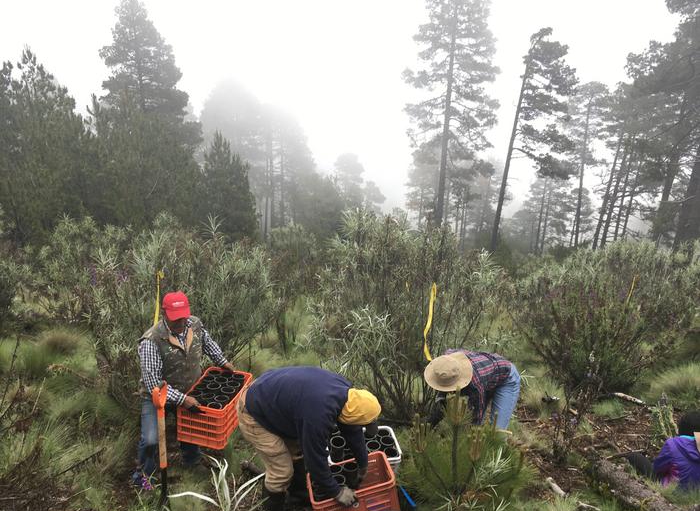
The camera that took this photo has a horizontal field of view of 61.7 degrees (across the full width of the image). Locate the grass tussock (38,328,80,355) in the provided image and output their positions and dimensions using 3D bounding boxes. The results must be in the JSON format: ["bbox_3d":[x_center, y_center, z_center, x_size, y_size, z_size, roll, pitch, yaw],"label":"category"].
[{"bbox_3d":[-3.430,1.035,6.900,0.580,0.380,0.550,-8,22,-27],"label":"grass tussock"}]

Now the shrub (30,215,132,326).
[{"bbox_3d":[-3.846,0.244,8.400,1.500,1.650,1.400,-7,22,-25],"label":"shrub"}]

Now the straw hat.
[{"bbox_3d":[0.756,0.898,4.500,0.380,0.130,0.360,-14,38,11],"label":"straw hat"}]

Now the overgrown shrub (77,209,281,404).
[{"bbox_3d":[-1.667,0.583,5.700,1.850,1.950,1.600,-3,21,-17],"label":"overgrown shrub"}]

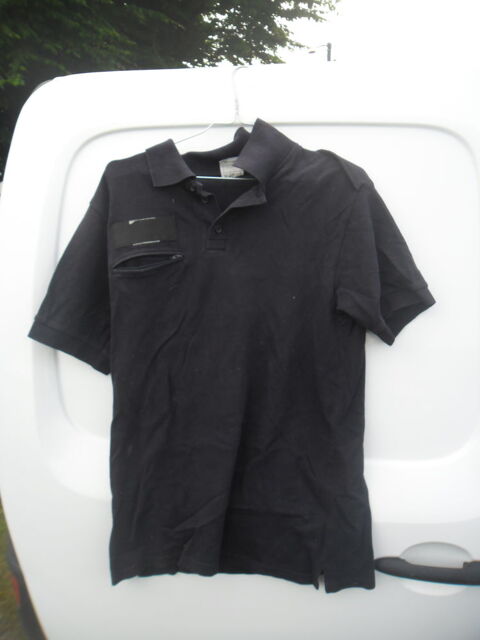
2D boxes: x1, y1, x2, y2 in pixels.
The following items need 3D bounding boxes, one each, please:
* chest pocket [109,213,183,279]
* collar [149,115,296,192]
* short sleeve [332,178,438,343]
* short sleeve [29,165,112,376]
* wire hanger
[{"bbox_3d":[-0.155,-0.124,0.830,0.124,0.108,0.020,0,3,5],"label":"chest pocket"},{"bbox_3d":[-0.031,-0.279,0.840,0.245,0.120,0.100,0,3,3],"label":"collar"},{"bbox_3d":[0.245,-0.095,0.840,0.165,0.265,0.090,0,3,3],"label":"short sleeve"},{"bbox_3d":[-0.295,-0.082,0.860,0.135,0.335,0.080,0,3,3],"label":"short sleeve"},{"bbox_3d":[-0.006,-0.344,0.870,0.400,0.190,0.030,0,3,3],"label":"wire hanger"}]

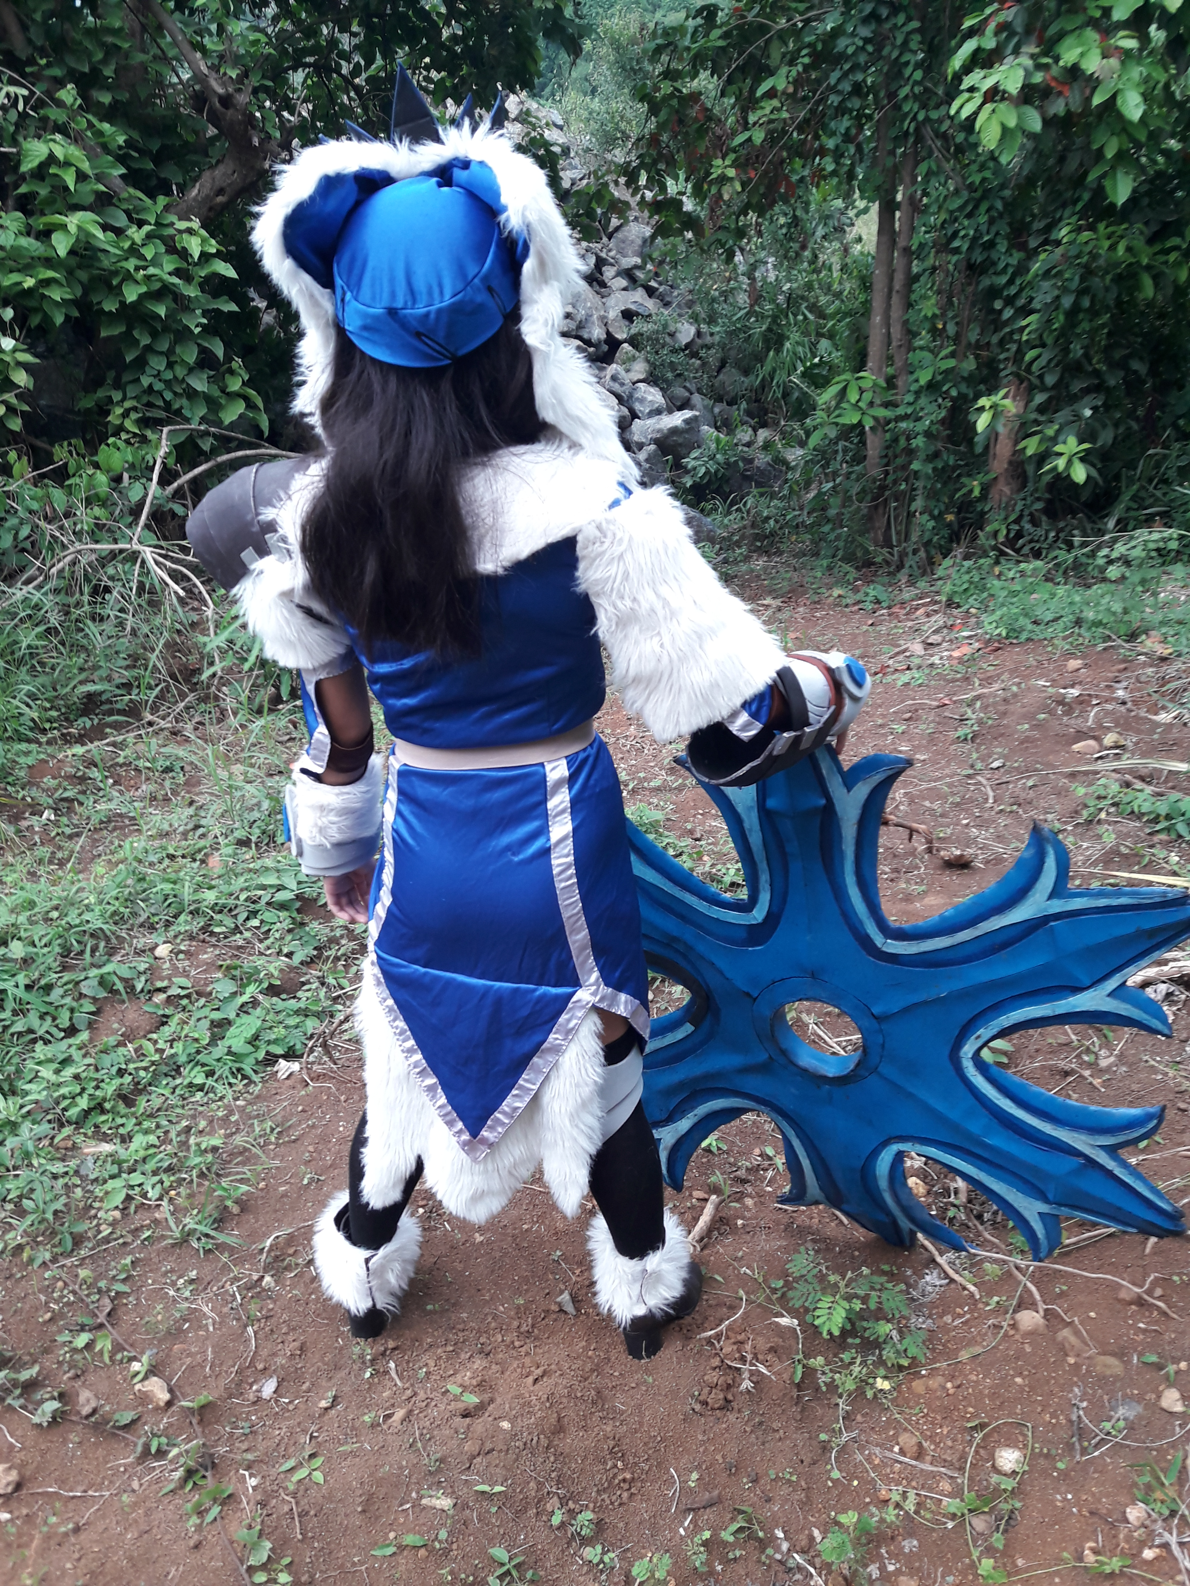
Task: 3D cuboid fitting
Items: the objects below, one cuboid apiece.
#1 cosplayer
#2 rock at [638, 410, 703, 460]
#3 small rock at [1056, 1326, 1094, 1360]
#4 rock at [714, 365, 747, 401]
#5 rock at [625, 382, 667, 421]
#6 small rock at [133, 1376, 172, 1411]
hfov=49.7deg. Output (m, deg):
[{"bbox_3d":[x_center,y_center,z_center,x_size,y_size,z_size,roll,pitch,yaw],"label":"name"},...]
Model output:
[{"bbox_3d":[-0.065,0.025,1.775,0.800,1.770,0.500,2,23,8],"label":"cosplayer"},{"bbox_3d":[0.521,-2.437,8.700,0.430,0.320,0.340,-1,23,0],"label":"rock"},{"bbox_3d":[0.749,0.858,2.000,0.053,0.030,0.042,-1,23,0],"label":"small rock"},{"bbox_3d":[0.984,-2.969,9.300,0.220,0.230,0.210,-1,23,0],"label":"rock"},{"bbox_3d":[0.356,-2.747,9.000,0.280,0.250,0.250,-1,23,0],"label":"rock"},{"bbox_3d":[-0.673,0.912,1.950,0.053,0.032,0.042,-1,23,0],"label":"small rock"}]

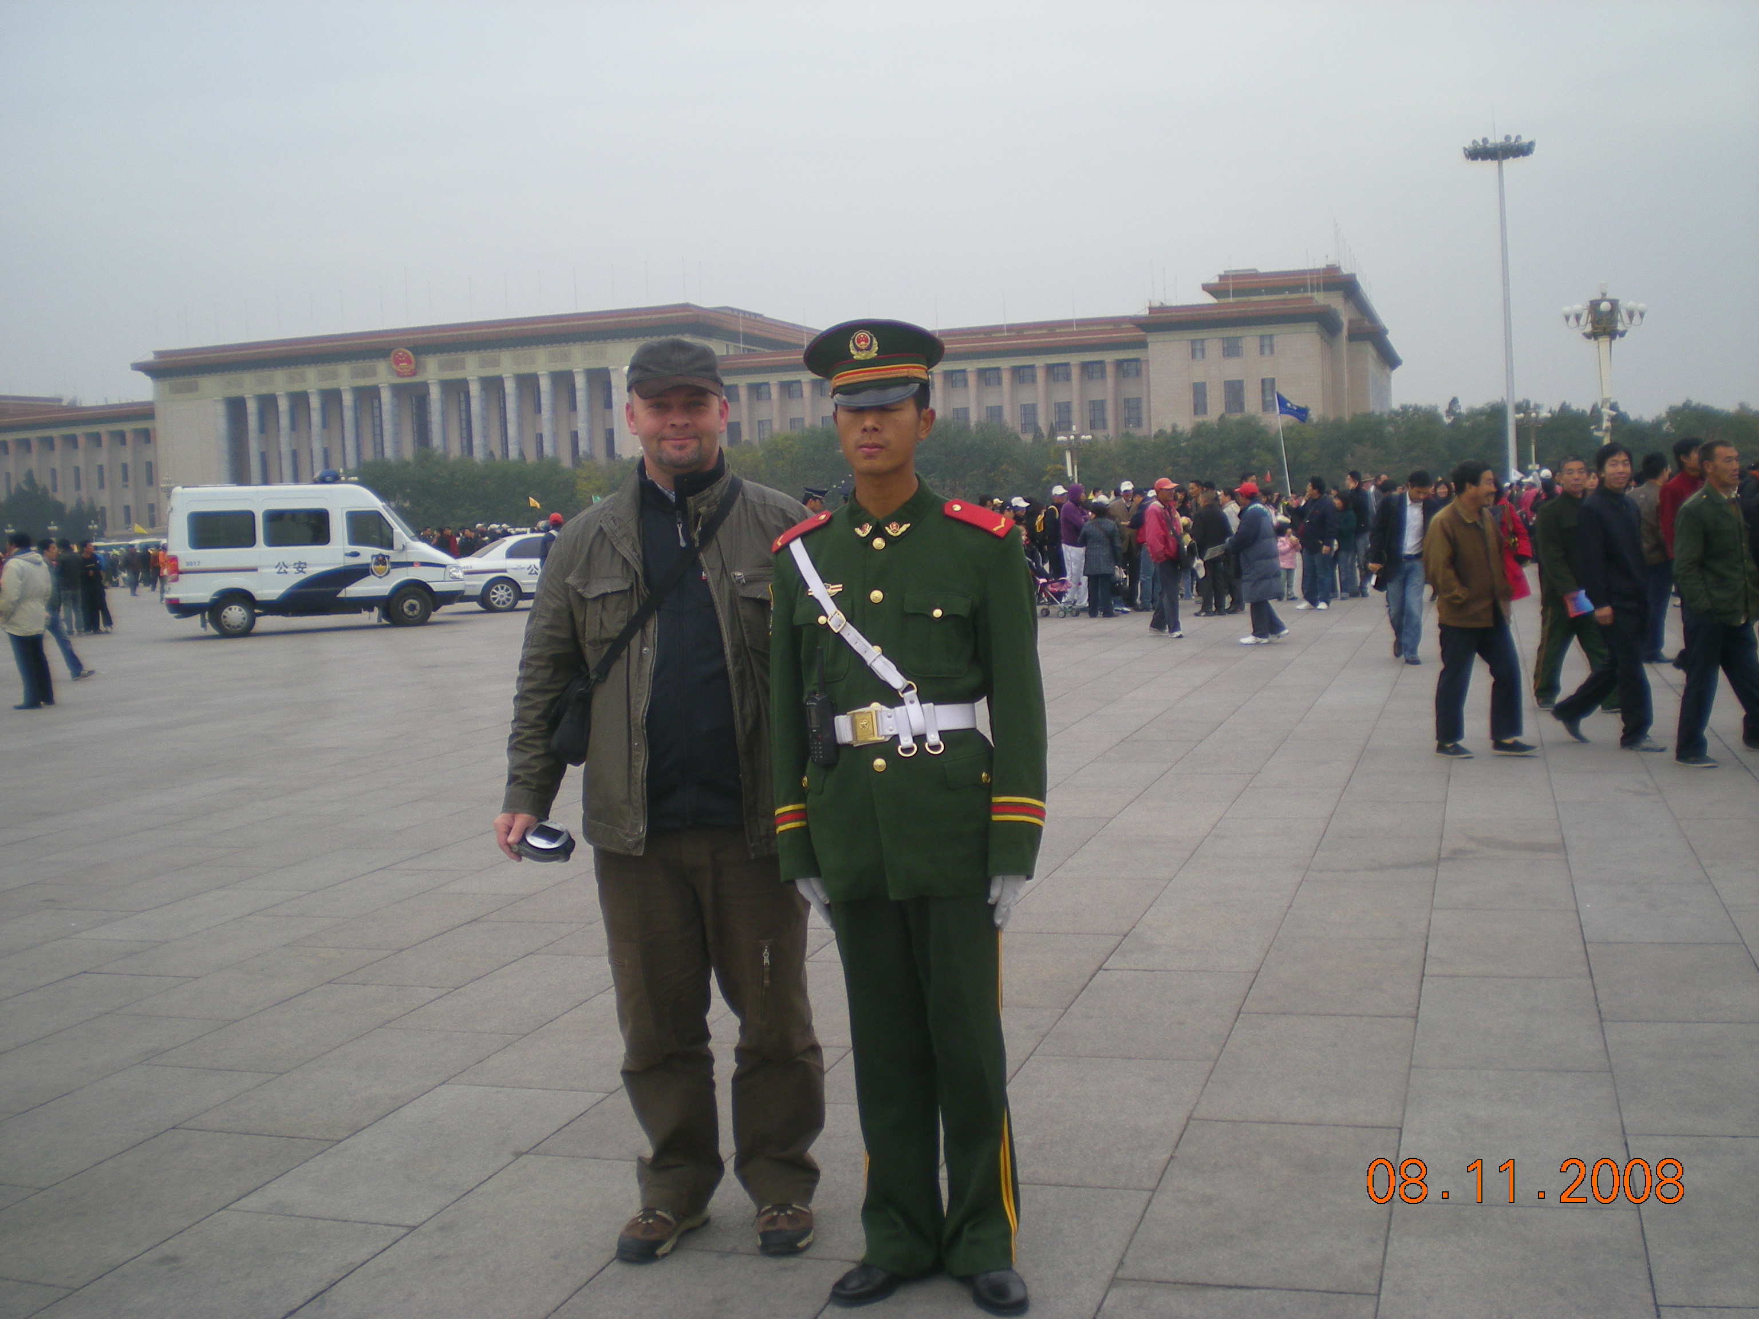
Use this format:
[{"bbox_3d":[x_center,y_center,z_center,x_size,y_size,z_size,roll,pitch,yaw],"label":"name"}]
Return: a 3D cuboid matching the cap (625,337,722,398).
[{"bbox_3d":[-0.401,-0.573,3.786,0.190,0.125,0.270,-3,4,-3],"label":"cap"}]

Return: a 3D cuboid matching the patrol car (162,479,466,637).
[{"bbox_3d":[-9.286,-1.718,32.116,4.750,2.400,2.000,-3,4,-12],"label":"patrol car"}]

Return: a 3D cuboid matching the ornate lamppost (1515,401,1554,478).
[{"bbox_3d":[89.495,-28.773,263.871,5.000,12.100,5.000,-2,4,0],"label":"ornate lamppost"}]

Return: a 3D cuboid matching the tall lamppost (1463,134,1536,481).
[{"bbox_3d":[52.982,-28.733,163.456,6.000,30.500,6.000,-2,4,0],"label":"tall lamppost"}]

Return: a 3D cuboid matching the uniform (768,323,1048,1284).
[{"bbox_3d":[0.072,0.279,3.632,0.500,1.790,0.320,-1,5,15],"label":"uniform"}]

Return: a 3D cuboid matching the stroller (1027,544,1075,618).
[{"bbox_3d":[2.156,-1.054,25.502,0.800,0.980,0.500,0,5,28],"label":"stroller"}]

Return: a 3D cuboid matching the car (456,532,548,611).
[{"bbox_3d":[-5.920,-1.758,36.593,4.650,1.440,1.770,-4,5,-14],"label":"car"}]

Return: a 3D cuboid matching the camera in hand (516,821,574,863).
[{"bbox_3d":[-0.656,0.362,3.807,0.105,0.045,0.065,20,44,24],"label":"camera in hand"}]

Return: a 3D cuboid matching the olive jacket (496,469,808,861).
[{"bbox_3d":[-0.421,-0.004,3.880,0.620,0.770,0.350,-2,4,5],"label":"olive jacket"}]

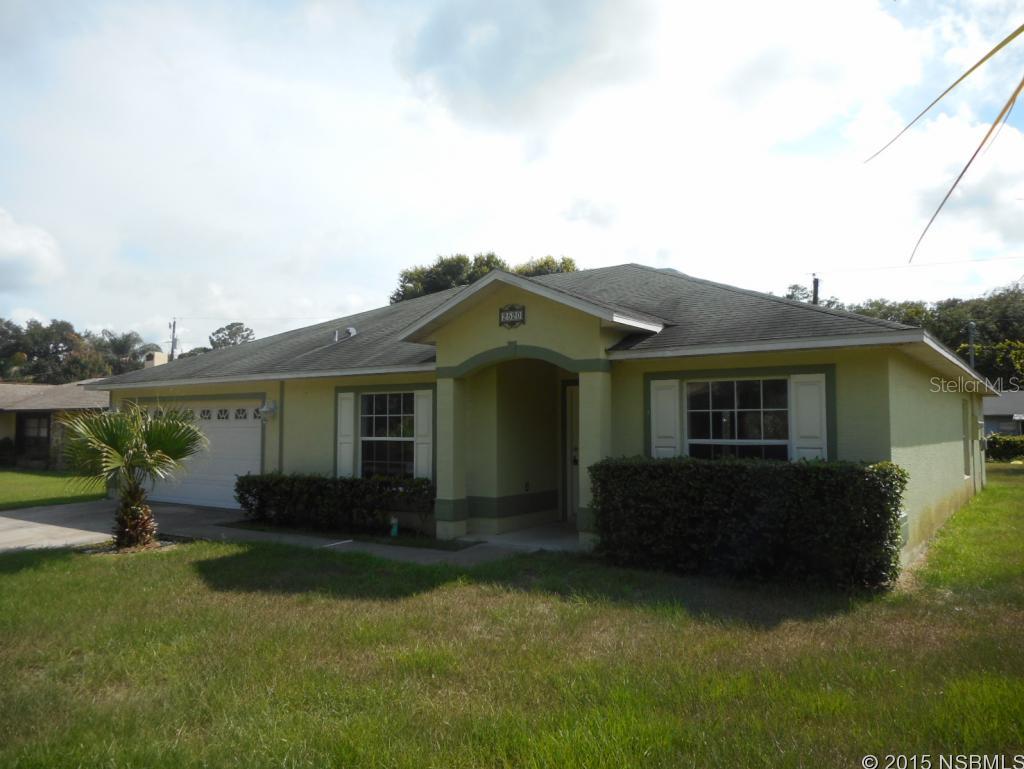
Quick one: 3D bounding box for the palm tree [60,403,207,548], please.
[{"bbox_3d":[-5.150,1.197,10.154,1.850,1.930,1.850,-2,-4,36],"label":"palm tree"}]

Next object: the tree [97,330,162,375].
[{"bbox_3d":[-23.789,0.372,45.785,4.000,7.470,4.000,-2,-4,36],"label":"tree"}]

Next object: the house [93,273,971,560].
[{"bbox_3d":[0.675,-0.005,17.254,17.153,5.058,12.920,-2,-4,36],"label":"house"}]

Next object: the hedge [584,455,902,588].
[{"bbox_3d":[2.420,1.391,7.943,3.060,1.139,0.833,-2,-4,36],"label":"hedge"}]

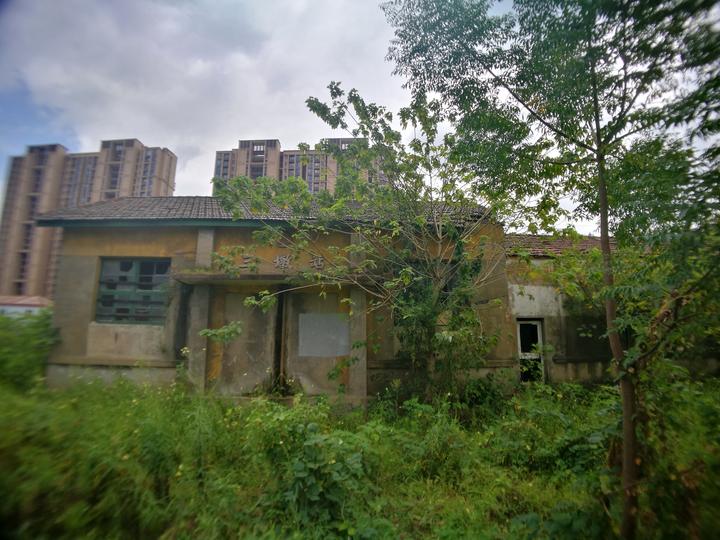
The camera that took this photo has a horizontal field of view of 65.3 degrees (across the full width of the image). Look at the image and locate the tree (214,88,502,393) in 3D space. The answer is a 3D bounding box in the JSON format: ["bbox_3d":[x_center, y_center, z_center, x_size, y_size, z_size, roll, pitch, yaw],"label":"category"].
[{"bbox_3d":[0.030,-0.750,12.000,6.200,6.700,5.000,0,-12,0],"label":"tree"}]

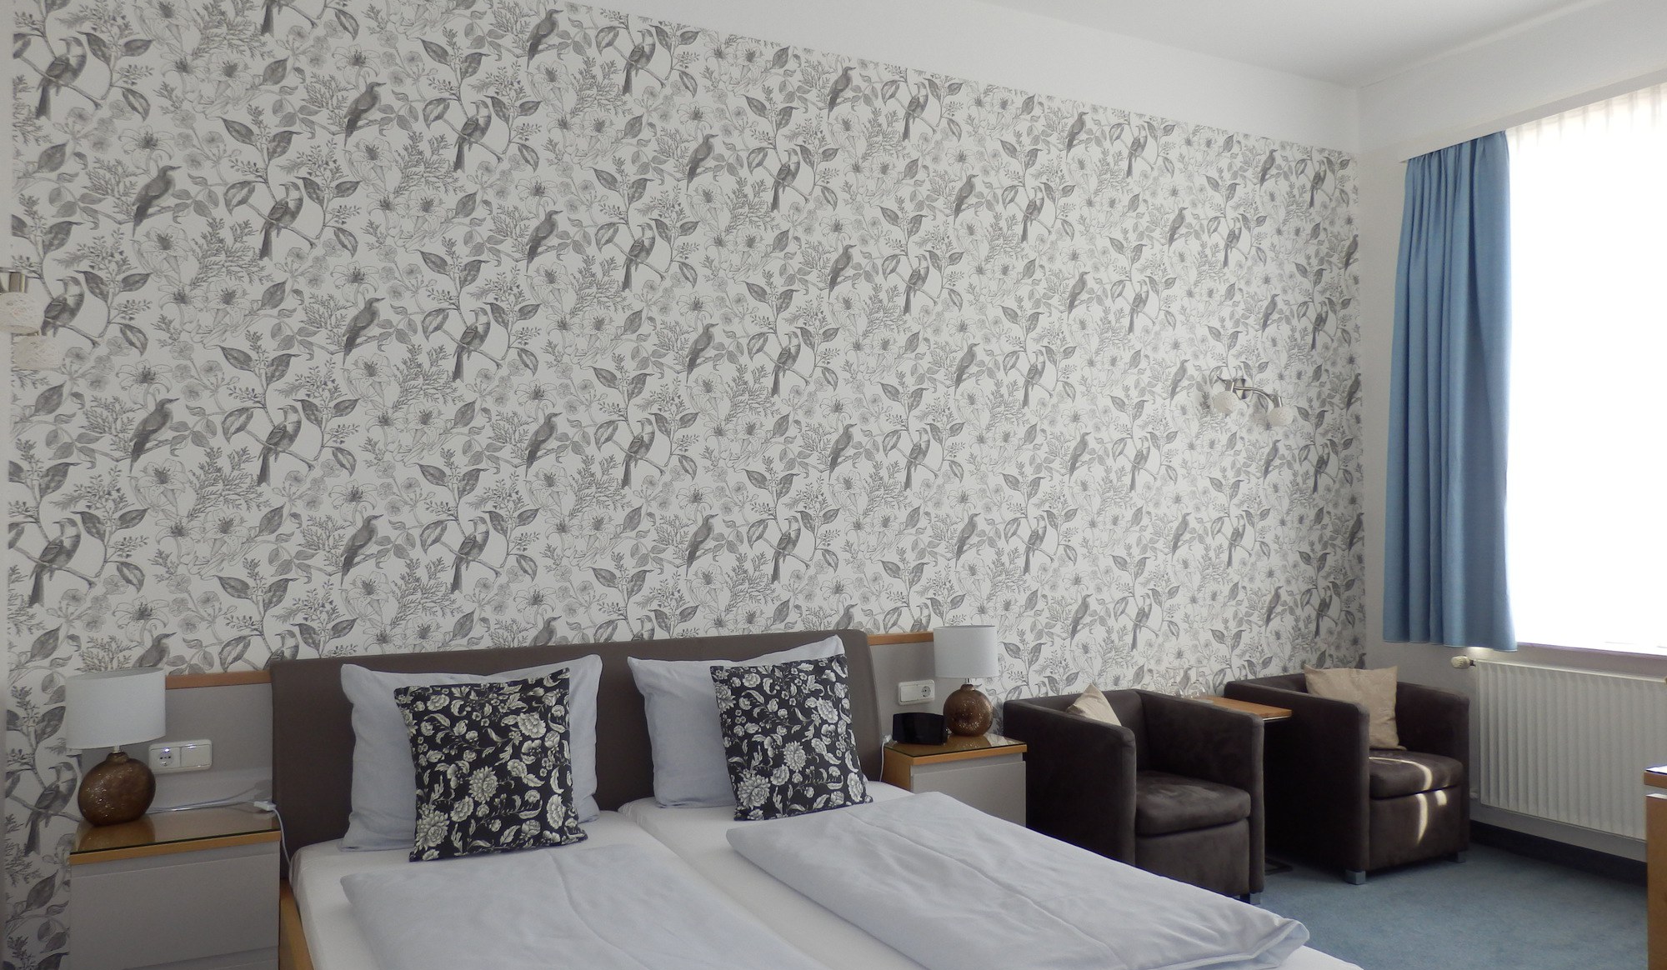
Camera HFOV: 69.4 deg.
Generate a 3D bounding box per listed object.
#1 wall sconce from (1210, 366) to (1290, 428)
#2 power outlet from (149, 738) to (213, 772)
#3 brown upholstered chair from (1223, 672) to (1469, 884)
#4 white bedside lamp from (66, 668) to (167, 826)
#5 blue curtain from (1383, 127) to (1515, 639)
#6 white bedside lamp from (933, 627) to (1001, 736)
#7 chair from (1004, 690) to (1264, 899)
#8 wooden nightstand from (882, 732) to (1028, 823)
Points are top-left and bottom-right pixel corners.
[{"bbox_3d":[1.763,-0.354,5.090,0.430,0.200,0.145,1,-2,-28],"label":"wall sconce"},{"bbox_3d":[-1.753,0.734,3.238,0.150,0.081,0.018,1,-2,-28],"label":"power outlet"},{"bbox_3d":[2.058,1.149,4.861,0.670,0.682,0.635,1,-2,-28],"label":"brown upholstered chair"},{"bbox_3d":[-1.839,0.677,3.090,0.217,0.382,0.217,1,-2,-28],"label":"white bedside lamp"},{"bbox_3d":[2.559,-0.369,5.037,0.120,2.080,0.580,1,-2,-28],"label":"blue curtain"},{"bbox_3d":[0.475,0.702,4.306,0.218,0.380,0.218,0,-1,0],"label":"white bedside lamp"},{"bbox_3d":[1.068,1.140,4.341,0.660,0.680,0.635,1,-2,-28],"label":"chair"},{"bbox_3d":[0.382,1.181,4.146,0.452,0.592,0.360,1,-2,-28],"label":"wooden nightstand"}]

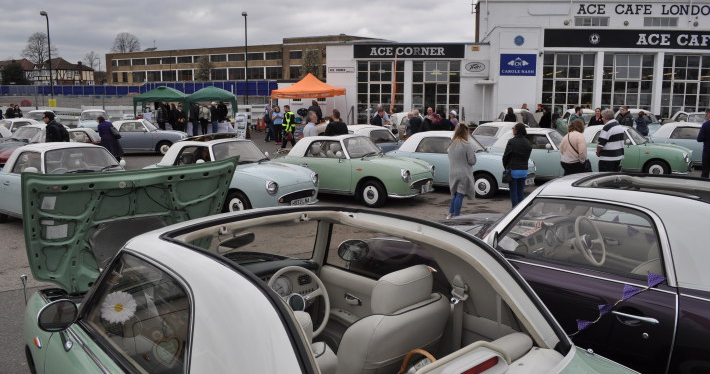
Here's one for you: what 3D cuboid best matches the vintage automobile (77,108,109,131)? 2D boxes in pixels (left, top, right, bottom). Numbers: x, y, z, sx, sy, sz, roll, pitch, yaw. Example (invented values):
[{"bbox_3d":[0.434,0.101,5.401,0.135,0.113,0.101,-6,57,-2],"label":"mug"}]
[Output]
[{"bbox_3d":[-13.519,-3.250,27.643,1.640,1.360,3.740,-4,10,-26],"label":"vintage automobile"}]

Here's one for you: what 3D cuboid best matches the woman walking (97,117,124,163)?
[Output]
[{"bbox_3d":[-7.984,-1.524,17.373,0.750,1.520,0.520,1,9,6],"label":"woman walking"}]

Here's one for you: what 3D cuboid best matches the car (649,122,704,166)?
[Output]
[{"bbox_3d":[10.449,-1.294,16.444,3.740,1.360,1.640,6,11,34],"label":"car"}]

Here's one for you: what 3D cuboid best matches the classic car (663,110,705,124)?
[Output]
[{"bbox_3d":[14.184,-2.443,22.178,1.630,1.365,3.740,0,9,-3],"label":"classic car"}]

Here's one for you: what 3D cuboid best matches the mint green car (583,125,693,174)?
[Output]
[{"bbox_3d":[7.428,-1.035,15.117,3.740,1.360,1.640,7,11,36],"label":"mint green car"}]

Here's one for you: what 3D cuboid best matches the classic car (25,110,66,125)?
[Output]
[{"bbox_3d":[-14.735,-2.920,25.097,1.630,1.365,3.740,-3,10,-20],"label":"classic car"}]

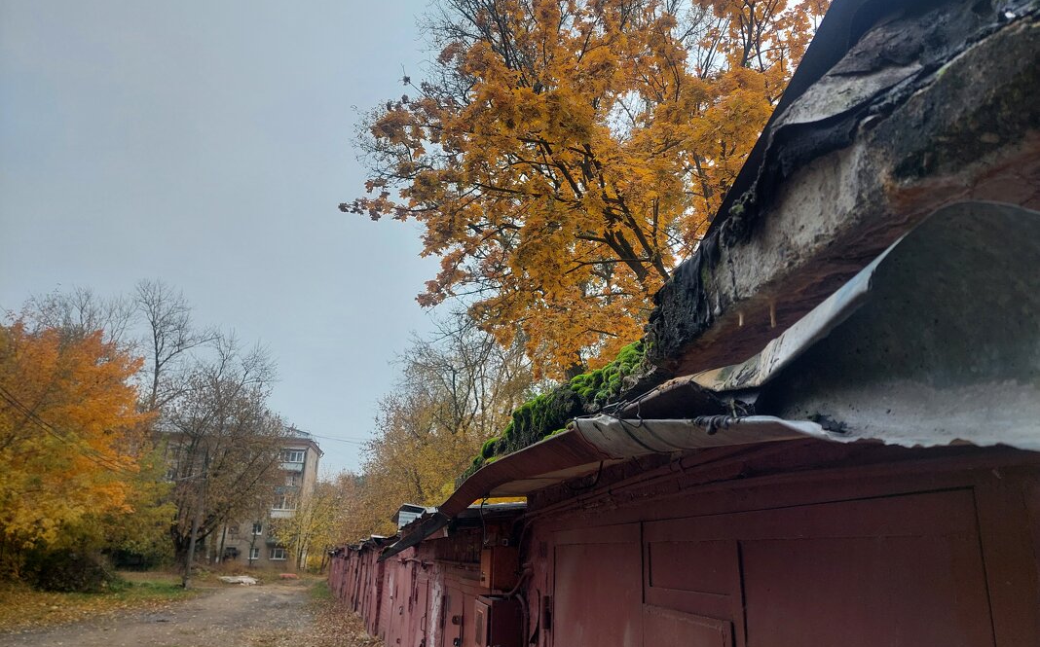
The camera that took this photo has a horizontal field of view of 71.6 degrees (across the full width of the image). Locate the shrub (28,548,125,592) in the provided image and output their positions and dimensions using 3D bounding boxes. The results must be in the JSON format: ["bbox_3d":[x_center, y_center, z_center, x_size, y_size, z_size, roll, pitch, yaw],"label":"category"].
[{"bbox_3d":[-18.606,10.397,30.255,3.680,1.850,3.200,12,-21,-28],"label":"shrub"}]

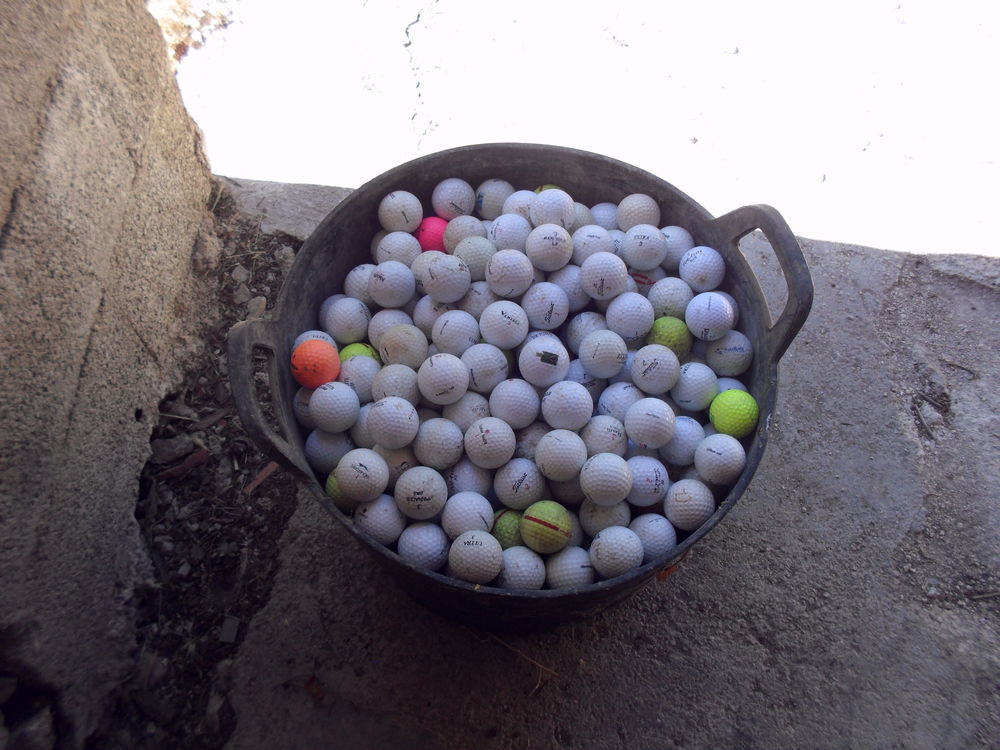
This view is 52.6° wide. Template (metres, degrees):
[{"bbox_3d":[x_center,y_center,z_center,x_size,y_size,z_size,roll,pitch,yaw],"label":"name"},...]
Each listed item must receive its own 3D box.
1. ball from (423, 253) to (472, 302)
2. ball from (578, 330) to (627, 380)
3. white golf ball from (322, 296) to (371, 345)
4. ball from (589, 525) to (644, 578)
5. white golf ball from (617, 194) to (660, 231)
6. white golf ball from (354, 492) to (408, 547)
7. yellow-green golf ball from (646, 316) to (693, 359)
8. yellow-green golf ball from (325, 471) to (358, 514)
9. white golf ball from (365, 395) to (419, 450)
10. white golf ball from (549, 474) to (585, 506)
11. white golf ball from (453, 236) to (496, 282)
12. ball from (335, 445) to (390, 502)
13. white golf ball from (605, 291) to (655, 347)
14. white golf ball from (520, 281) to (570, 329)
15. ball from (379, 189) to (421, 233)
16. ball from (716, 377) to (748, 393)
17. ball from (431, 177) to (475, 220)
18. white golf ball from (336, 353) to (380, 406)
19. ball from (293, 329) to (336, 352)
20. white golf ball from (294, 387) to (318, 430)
[{"bbox_3d":[-0.047,-0.085,0.895,0.043,0.043,0.043,1,65,-3],"label":"ball"},{"bbox_3d":[0.091,-0.018,0.894,0.043,0.043,0.043,2,64,-3],"label":"ball"},{"bbox_3d":[-0.140,-0.050,0.930,0.043,0.043,0.043,0,59,0],"label":"white golf ball"},{"bbox_3d":[0.095,0.144,0.822,0.043,0.043,0.043,1,62,-1],"label":"ball"},{"bbox_3d":[0.137,-0.157,0.999,0.043,0.043,0.043,1,62,-1],"label":"white golf ball"},{"bbox_3d":[-0.100,0.120,0.839,0.043,0.043,0.043,1,64,-2],"label":"white golf ball"},{"bbox_3d":[0.157,-0.033,0.939,0.043,0.043,0.043,2,64,-3],"label":"yellow-green golf ball"},{"bbox_3d":[-0.127,0.098,0.867,0.043,0.043,0.043,0,64,-4],"label":"yellow-green golf ball"},{"bbox_3d":[-0.089,0.039,0.838,0.043,0.043,0.043,0,64,-4],"label":"white golf ball"},{"bbox_3d":[0.062,0.091,0.872,0.043,0.043,0.043,2,64,-3],"label":"white golf ball"},{"bbox_3d":[-0.023,-0.108,0.943,0.043,0.043,0.043,0,62,-1],"label":"white golf ball"},{"bbox_3d":[-0.112,0.082,0.828,0.043,0.043,0.043,0,65,-5],"label":"ball"},{"bbox_3d":[0.118,-0.053,0.911,0.043,0.043,0.043,0,59,0],"label":"white golf ball"},{"bbox_3d":[0.041,-0.062,0.915,0.043,0.043,0.043,2,64,-4],"label":"white golf ball"},{"bbox_3d":[-0.096,-0.157,0.977,0.043,0.043,0.043,2,64,-3],"label":"ball"},{"bbox_3d":[0.212,0.023,0.949,0.043,0.043,0.043,5,64,0],"label":"ball"},{"bbox_3d":[-0.045,-0.173,0.999,0.043,0.043,0.043,0,65,-5],"label":"ball"},{"bbox_3d":[-0.125,0.004,0.914,0.043,0.043,0.043,0,62,-1],"label":"white golf ball"},{"bbox_3d":[-0.172,-0.020,0.939,0.043,0.043,0.043,0,59,0],"label":"ball"},{"bbox_3d":[-0.168,0.028,0.928,0.043,0.043,0.043,2,64,-3],"label":"white golf ball"}]

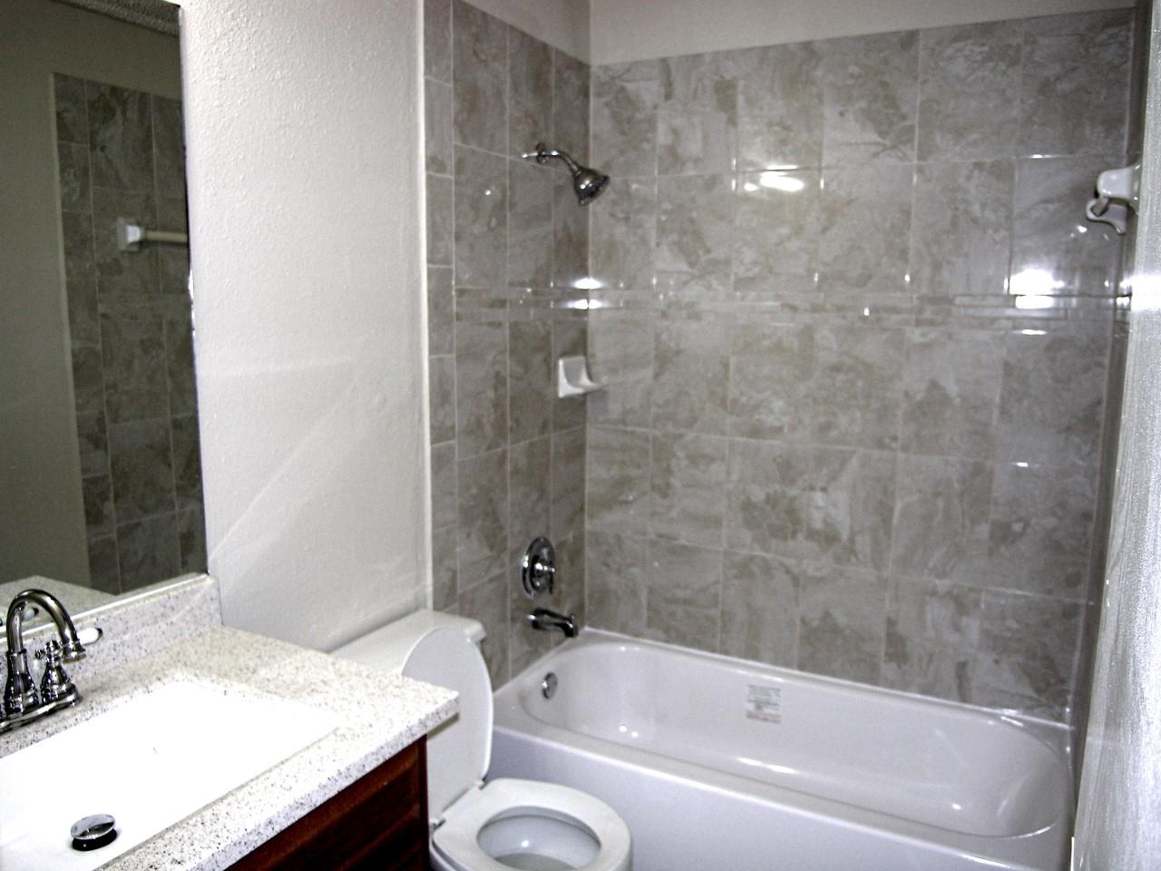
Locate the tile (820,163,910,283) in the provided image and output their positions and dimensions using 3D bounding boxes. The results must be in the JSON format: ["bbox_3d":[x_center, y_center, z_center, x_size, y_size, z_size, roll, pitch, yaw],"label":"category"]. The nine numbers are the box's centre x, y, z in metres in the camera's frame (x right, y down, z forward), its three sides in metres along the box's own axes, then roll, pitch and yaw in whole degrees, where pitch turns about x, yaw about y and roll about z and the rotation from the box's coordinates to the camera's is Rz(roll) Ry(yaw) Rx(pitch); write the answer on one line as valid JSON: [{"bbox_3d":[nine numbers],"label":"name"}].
[{"bbox_3d":[0.805,-0.580,2.285,0.254,0.356,0.010,5,10,27],"label":"tile"}]

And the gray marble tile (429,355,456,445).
[{"bbox_3d":[-0.351,-0.089,2.040,0.010,0.219,0.108,5,10,27],"label":"gray marble tile"}]

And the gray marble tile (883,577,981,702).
[{"bbox_3d":[0.996,0.583,2.305,0.248,0.362,0.015,5,10,28],"label":"gray marble tile"}]

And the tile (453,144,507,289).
[{"bbox_3d":[-0.261,-0.563,2.108,0.010,0.350,0.250,5,10,27],"label":"tile"}]

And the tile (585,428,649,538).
[{"bbox_3d":[0.130,0.155,2.700,0.234,0.355,0.010,5,10,28],"label":"tile"}]

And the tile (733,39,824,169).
[{"bbox_3d":[0.571,-0.934,2.298,0.255,0.352,0.015,5,10,28],"label":"tile"}]

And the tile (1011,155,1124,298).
[{"bbox_3d":[1.250,-0.539,2.060,0.254,0.356,0.010,5,10,27],"label":"tile"}]

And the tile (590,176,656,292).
[{"bbox_3d":[0.136,-0.637,2.574,0.234,0.347,0.010,5,10,28],"label":"tile"}]

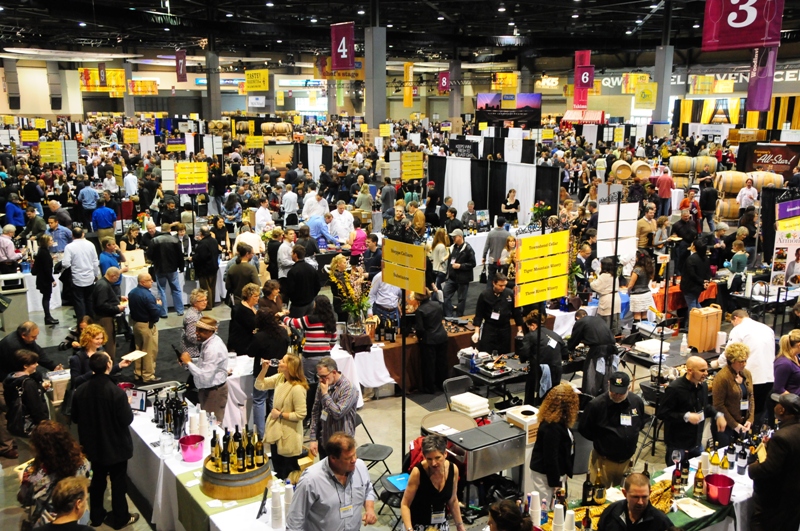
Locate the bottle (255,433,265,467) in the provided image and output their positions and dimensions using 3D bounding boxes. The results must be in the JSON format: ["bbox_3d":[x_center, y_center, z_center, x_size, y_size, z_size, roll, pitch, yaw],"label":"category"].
[{"bbox_3d":[-1.261,1.657,7.185,0.075,0.300,0.075,-2,12,-11],"label":"bottle"}]

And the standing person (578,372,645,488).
[{"bbox_3d":[1.899,1.842,7.302,0.600,1.800,0.420,-3,12,-12],"label":"standing person"}]

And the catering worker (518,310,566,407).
[{"bbox_3d":[1.841,1.384,10.466,0.600,1.500,0.650,-6,13,-24],"label":"catering worker"}]

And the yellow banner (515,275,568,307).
[{"bbox_3d":[1.644,0.281,9.261,0.870,0.265,0.020,-9,15,-36],"label":"yellow banner"}]

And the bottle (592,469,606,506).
[{"bbox_3d":[1.713,1.878,6.800,0.083,0.315,0.083,0,12,0],"label":"bottle"}]

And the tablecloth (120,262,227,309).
[{"bbox_3d":[-4.786,0.434,16.742,2.000,0.760,0.800,-7,14,-31],"label":"tablecloth"}]

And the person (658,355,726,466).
[{"bbox_3d":[2.915,1.742,8.020,0.570,1.730,0.440,-7,14,-32],"label":"person"}]

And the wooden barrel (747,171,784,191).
[{"bbox_3d":[11.970,-2.730,26.200,0.950,0.700,0.700,0,12,0],"label":"wooden barrel"}]

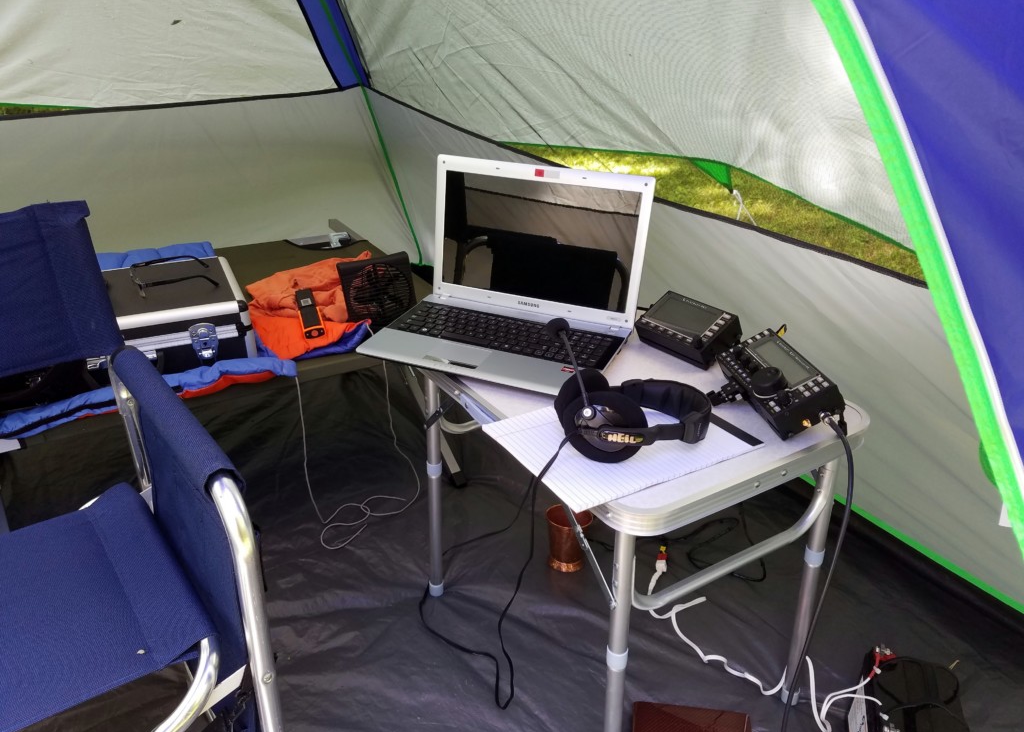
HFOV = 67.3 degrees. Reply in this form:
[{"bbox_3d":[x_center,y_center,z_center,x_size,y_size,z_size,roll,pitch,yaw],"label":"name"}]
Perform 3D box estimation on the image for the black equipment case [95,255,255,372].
[{"bbox_3d":[-0.756,-0.073,1.501,0.450,0.135,0.335,-11,27,-23],"label":"black equipment case"}]

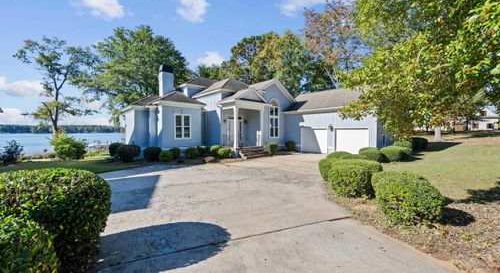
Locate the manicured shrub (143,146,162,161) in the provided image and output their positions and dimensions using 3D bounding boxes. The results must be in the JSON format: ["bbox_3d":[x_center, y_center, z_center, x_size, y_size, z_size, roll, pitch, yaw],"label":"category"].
[{"bbox_3d":[-5.811,1.042,11.638,0.989,0.817,0.989,-1,1,-27],"label":"manicured shrub"}]

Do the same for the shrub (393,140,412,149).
[{"bbox_3d":[10.061,0.752,12.816,1.293,0.903,1.293,1,2,38],"label":"shrub"}]

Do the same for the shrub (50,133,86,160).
[{"bbox_3d":[-11.919,0.618,12.860,1.738,1.830,1.738,-1,2,-43],"label":"shrub"}]

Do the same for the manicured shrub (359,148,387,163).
[{"bbox_3d":[7.562,1.160,12.000,1.600,0.930,1.600,1,1,32],"label":"manicured shrub"}]

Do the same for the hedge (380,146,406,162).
[{"bbox_3d":[9.589,1.148,12.900,1.650,1.020,1.650,1,1,37],"label":"hedge"}]

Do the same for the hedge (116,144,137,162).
[{"bbox_3d":[-7.055,0.977,11.174,1.018,0.969,1.018,-1,2,-32],"label":"hedge"}]

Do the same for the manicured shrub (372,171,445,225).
[{"bbox_3d":[2.905,1.106,3.642,1.026,0.861,1.129,1,2,39],"label":"manicured shrub"}]

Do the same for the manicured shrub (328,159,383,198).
[{"bbox_3d":[2.702,1.060,5.029,1.213,0.887,1.334,1,2,29],"label":"manicured shrub"}]

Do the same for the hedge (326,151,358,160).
[{"bbox_3d":[4.568,1.146,9.600,1.500,0.950,1.450,1,1,25],"label":"hedge"}]

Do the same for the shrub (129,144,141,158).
[{"bbox_3d":[-8.831,1.165,14.800,0.980,0.960,0.980,-1,1,-31],"label":"shrub"}]

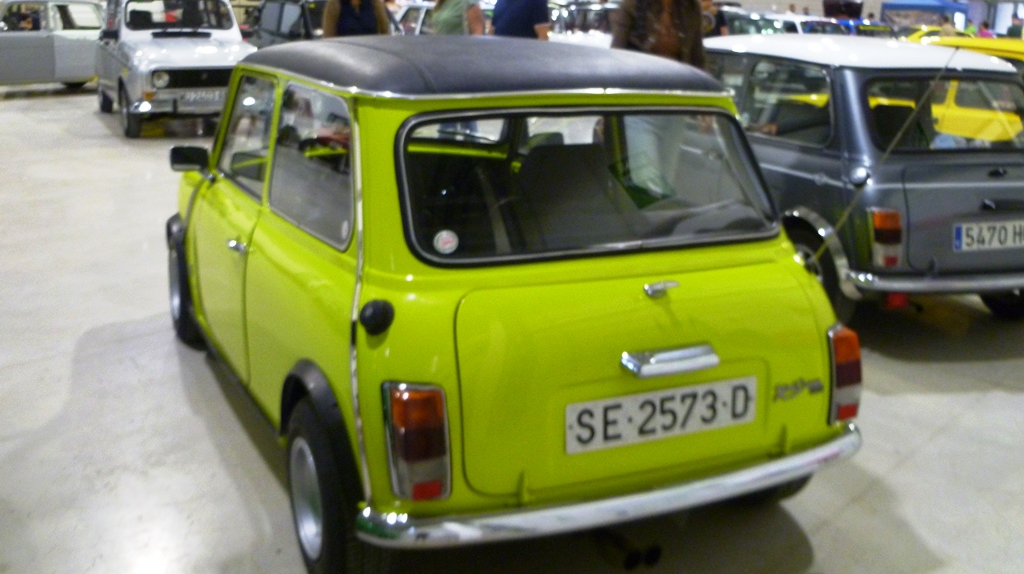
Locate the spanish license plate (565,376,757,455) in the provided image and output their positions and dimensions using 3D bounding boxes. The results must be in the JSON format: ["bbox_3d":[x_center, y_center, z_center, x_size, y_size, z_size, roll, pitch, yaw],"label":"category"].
[{"bbox_3d":[0.336,0.286,2.110,0.515,0.110,0.015,-5,10,-26],"label":"spanish license plate"}]

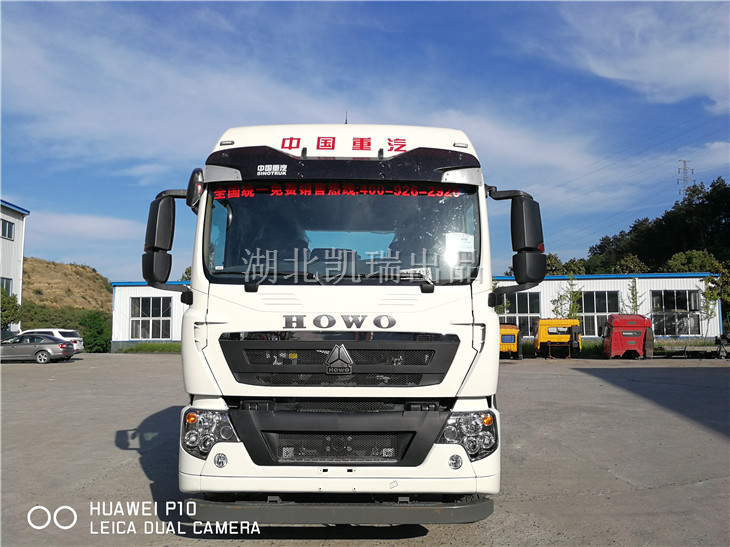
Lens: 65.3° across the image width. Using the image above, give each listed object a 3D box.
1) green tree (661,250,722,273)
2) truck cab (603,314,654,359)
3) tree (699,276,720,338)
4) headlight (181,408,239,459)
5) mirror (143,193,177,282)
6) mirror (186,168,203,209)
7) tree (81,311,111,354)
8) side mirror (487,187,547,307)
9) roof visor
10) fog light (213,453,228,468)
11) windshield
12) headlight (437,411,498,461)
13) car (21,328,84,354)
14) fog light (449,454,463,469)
[{"bbox_3d":[28.681,2.025,50.000,5.000,8.000,5.000,0,-6,0],"label":"green tree"},{"bbox_3d":[14.935,3.549,32.200,2.200,2.350,1.900,-1,-6,10],"label":"truck cab"},{"bbox_3d":[21.788,2.325,36.000,1.300,4.200,1.300,0,-6,0],"label":"tree"},{"bbox_3d":[-1.131,1.164,4.140,0.410,0.365,0.240,-1,-5,8],"label":"headlight"},{"bbox_3d":[-1.599,-0.265,4.430,0.220,0.680,0.165,-1,-5,13],"label":"mirror"},{"bbox_3d":[-1.242,-0.621,4.160,0.120,0.300,0.165,3,-6,-26],"label":"mirror"},{"bbox_3d":[-19.435,4.234,41.200,2.250,3.050,2.200,0,-5,0],"label":"tree"},{"bbox_3d":[1.162,-0.210,4.350,0.430,0.880,0.260,0,-6,0],"label":"side mirror"},{"bbox_3d":[-0.162,-0.810,4.280,2.080,0.280,0.300,0,-5,0],"label":"roof visor"},{"bbox_3d":[-1.007,1.310,3.980,0.100,0.102,0.070,-1,-6,6],"label":"fog light"},{"bbox_3d":[-0.180,-0.312,4.327,2.110,0.850,0.330,0,-5,0],"label":"windshield"},{"bbox_3d":[0.731,1.159,4.060,0.420,0.340,0.250,0,-6,1],"label":"headlight"},{"bbox_3d":[-18.550,4.011,32.400,4.600,1.720,1.850,0,-6,-1],"label":"car"},{"bbox_3d":[0.645,1.341,4.050,0.100,0.100,0.060,0,-5,0],"label":"fog light"}]

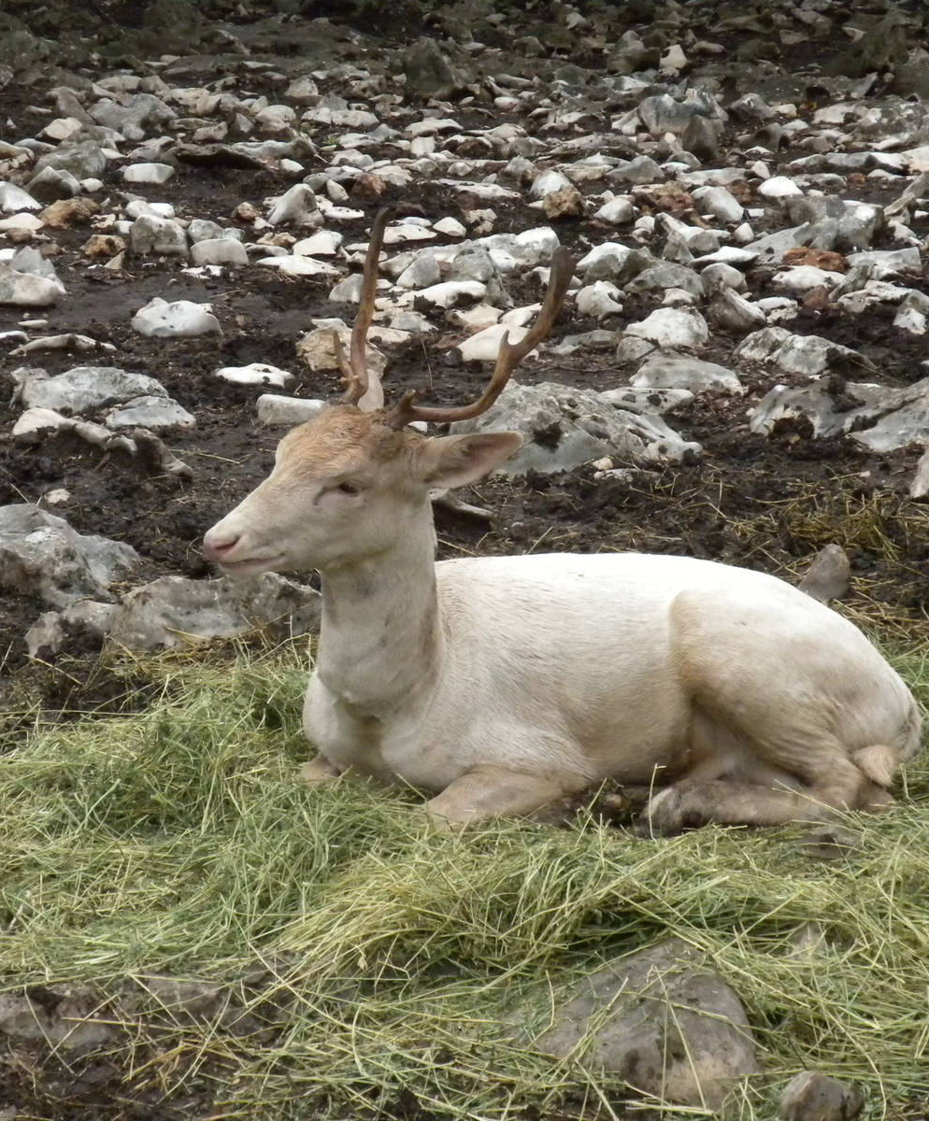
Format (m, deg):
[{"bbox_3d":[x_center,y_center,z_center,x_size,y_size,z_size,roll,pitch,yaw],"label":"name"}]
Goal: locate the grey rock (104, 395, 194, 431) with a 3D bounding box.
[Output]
[{"bbox_3d":[-0.734,-0.344,7.235,0.209,0.062,0.136,0,13,0],"label":"grey rock"}]

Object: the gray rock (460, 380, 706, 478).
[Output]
[{"bbox_3d":[0.247,-0.290,6.858,0.549,0.154,0.357,0,13,0],"label":"gray rock"}]

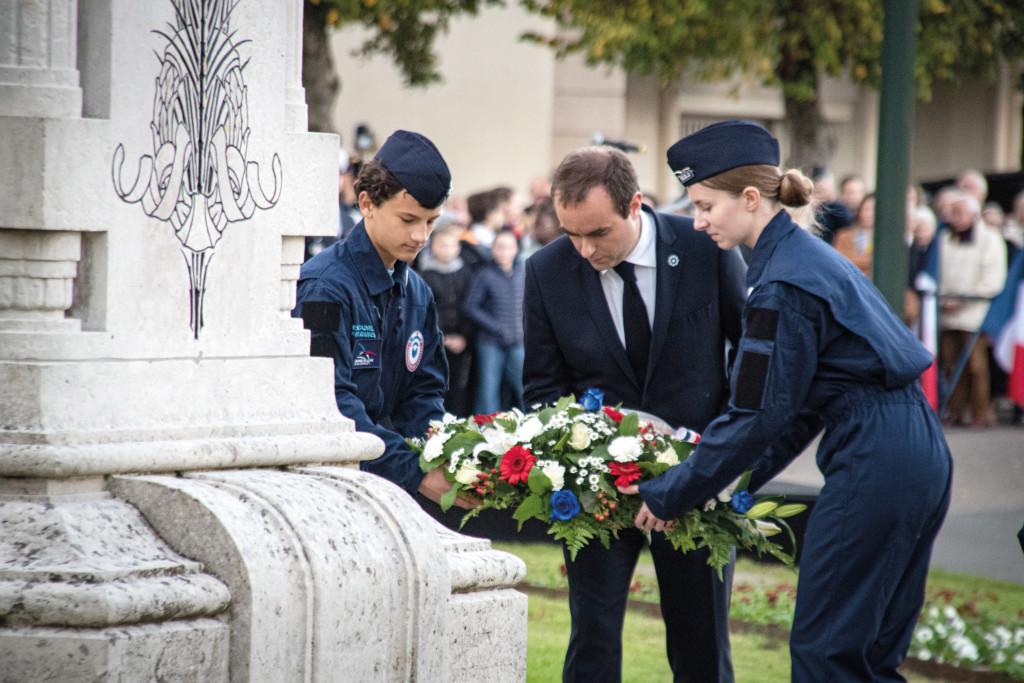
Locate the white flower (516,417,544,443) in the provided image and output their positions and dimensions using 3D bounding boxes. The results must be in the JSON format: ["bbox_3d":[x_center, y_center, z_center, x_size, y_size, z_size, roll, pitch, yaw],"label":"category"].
[{"bbox_3d":[0.040,0.189,18.360,0.061,0.056,0.055,1,-19,0],"label":"white flower"}]

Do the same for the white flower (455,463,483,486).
[{"bbox_3d":[-0.093,0.285,18.300,0.060,0.053,0.053,1,-19,10],"label":"white flower"}]

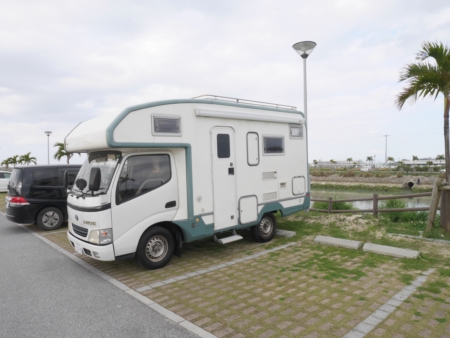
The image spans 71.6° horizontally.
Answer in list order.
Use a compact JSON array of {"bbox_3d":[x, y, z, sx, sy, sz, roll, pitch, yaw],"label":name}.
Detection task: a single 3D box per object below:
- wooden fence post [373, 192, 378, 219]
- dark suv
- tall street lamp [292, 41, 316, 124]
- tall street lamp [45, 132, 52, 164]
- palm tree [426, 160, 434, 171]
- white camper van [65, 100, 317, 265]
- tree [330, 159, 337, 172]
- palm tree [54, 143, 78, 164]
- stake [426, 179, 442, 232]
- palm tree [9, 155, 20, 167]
[{"bbox_3d":[4.513,1.087,9.350,0.140,0.740,0.140,-1,0,-43],"label":"wooden fence post"},{"bbox_3d":[-4.067,0.746,9.937,4.650,1.780,1.720,-1,0,-42],"label":"dark suv"},{"bbox_3d":[2.708,-1.333,10.400,0.800,5.650,0.800,-1,0,-43],"label":"tall street lamp"},{"bbox_3d":[-18.625,-0.953,33.000,0.800,5.650,0.800,-1,0,-43],"label":"tall street lamp"},{"bbox_3d":[51.342,-1.012,78.000,1.700,2.900,1.700,-1,0,-43],"label":"palm tree"},{"bbox_3d":[-0.442,0.145,6.602,4.950,2.850,2.000,-1,0,-42],"label":"white camper van"},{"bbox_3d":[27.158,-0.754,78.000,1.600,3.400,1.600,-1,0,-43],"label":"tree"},{"bbox_3d":[-14.126,-0.307,28.000,2.300,4.200,2.300,-1,0,-43],"label":"palm tree"},{"bbox_3d":[4.828,0.855,7.250,0.120,1.240,0.120,11,-2,-43],"label":"stake"},{"bbox_3d":[-30.971,-0.008,46.000,2.000,4.200,2.000,-1,0,-43],"label":"palm tree"}]

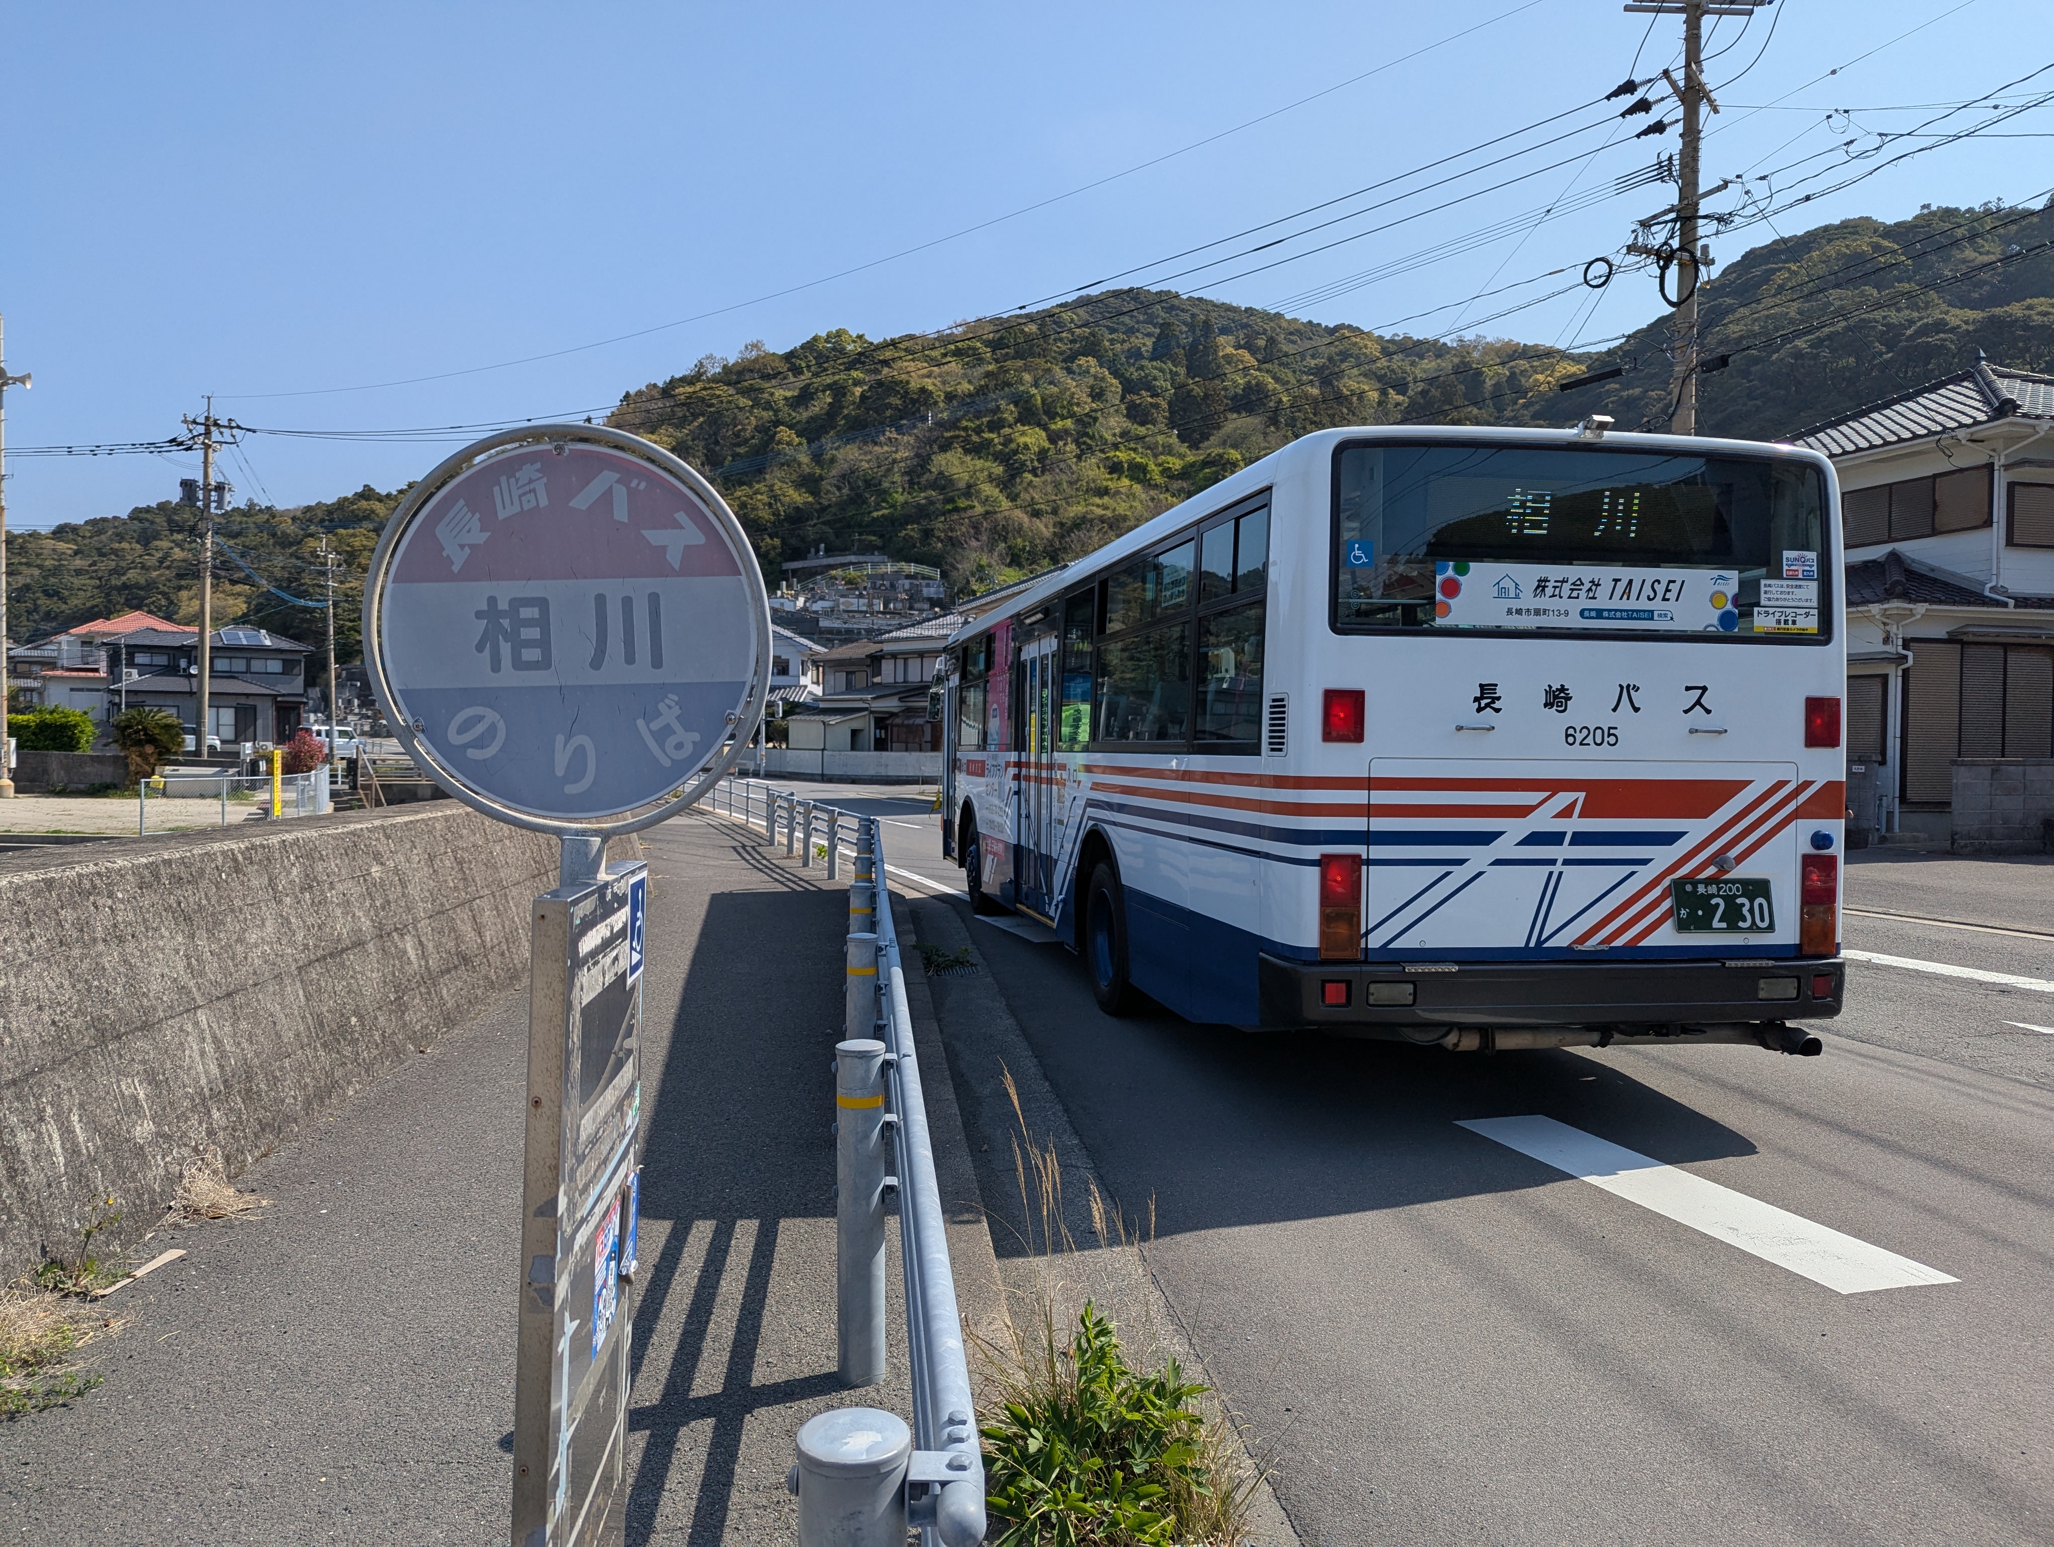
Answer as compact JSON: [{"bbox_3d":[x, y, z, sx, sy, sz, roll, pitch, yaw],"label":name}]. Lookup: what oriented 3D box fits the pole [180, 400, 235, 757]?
[{"bbox_3d":[-27.624,-6.562,48.000,1.800,12.100,0.900,0,1,-11],"label":"pole"}]

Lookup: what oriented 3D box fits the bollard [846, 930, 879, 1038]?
[{"bbox_3d":[-0.639,1.033,5.506,0.120,0.810,0.120,1,1,6],"label":"bollard"}]

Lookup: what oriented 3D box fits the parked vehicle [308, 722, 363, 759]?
[{"bbox_3d":[-36.538,-1.603,75.000,1.480,1.880,3.400,1,1,28],"label":"parked vehicle"}]

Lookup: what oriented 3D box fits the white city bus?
[{"bbox_3d":[1.278,-0.096,10.559,2.490,2.950,10.000,0,1,-12],"label":"white city bus"}]

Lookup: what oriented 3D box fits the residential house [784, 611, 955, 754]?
[{"bbox_3d":[-7.351,-3.902,73.000,9.800,8.200,8.500,1,1,12],"label":"residential house"}]

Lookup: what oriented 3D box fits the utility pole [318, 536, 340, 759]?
[{"bbox_3d":[-36.622,-6.625,75.000,1.200,11.800,0.600,0,1,-11],"label":"utility pole"}]

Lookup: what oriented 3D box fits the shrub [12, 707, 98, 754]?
[{"bbox_3d":[-32.283,-1.401,47.000,2.700,1.750,1.400,1,1,0],"label":"shrub"}]

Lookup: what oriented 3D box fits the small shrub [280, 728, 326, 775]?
[{"bbox_3d":[-25.399,-0.759,50.000,1.450,1.700,1.400,0,1,-27],"label":"small shrub"}]

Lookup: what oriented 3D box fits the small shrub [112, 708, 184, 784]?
[{"bbox_3d":[-27.745,-0.810,45.000,2.100,2.500,2.000,0,1,-30],"label":"small shrub"}]

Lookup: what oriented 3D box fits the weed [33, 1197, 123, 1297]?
[{"bbox_3d":[-2.682,1.338,4.030,0.170,0.250,0.200,0,1,-12],"label":"weed"}]

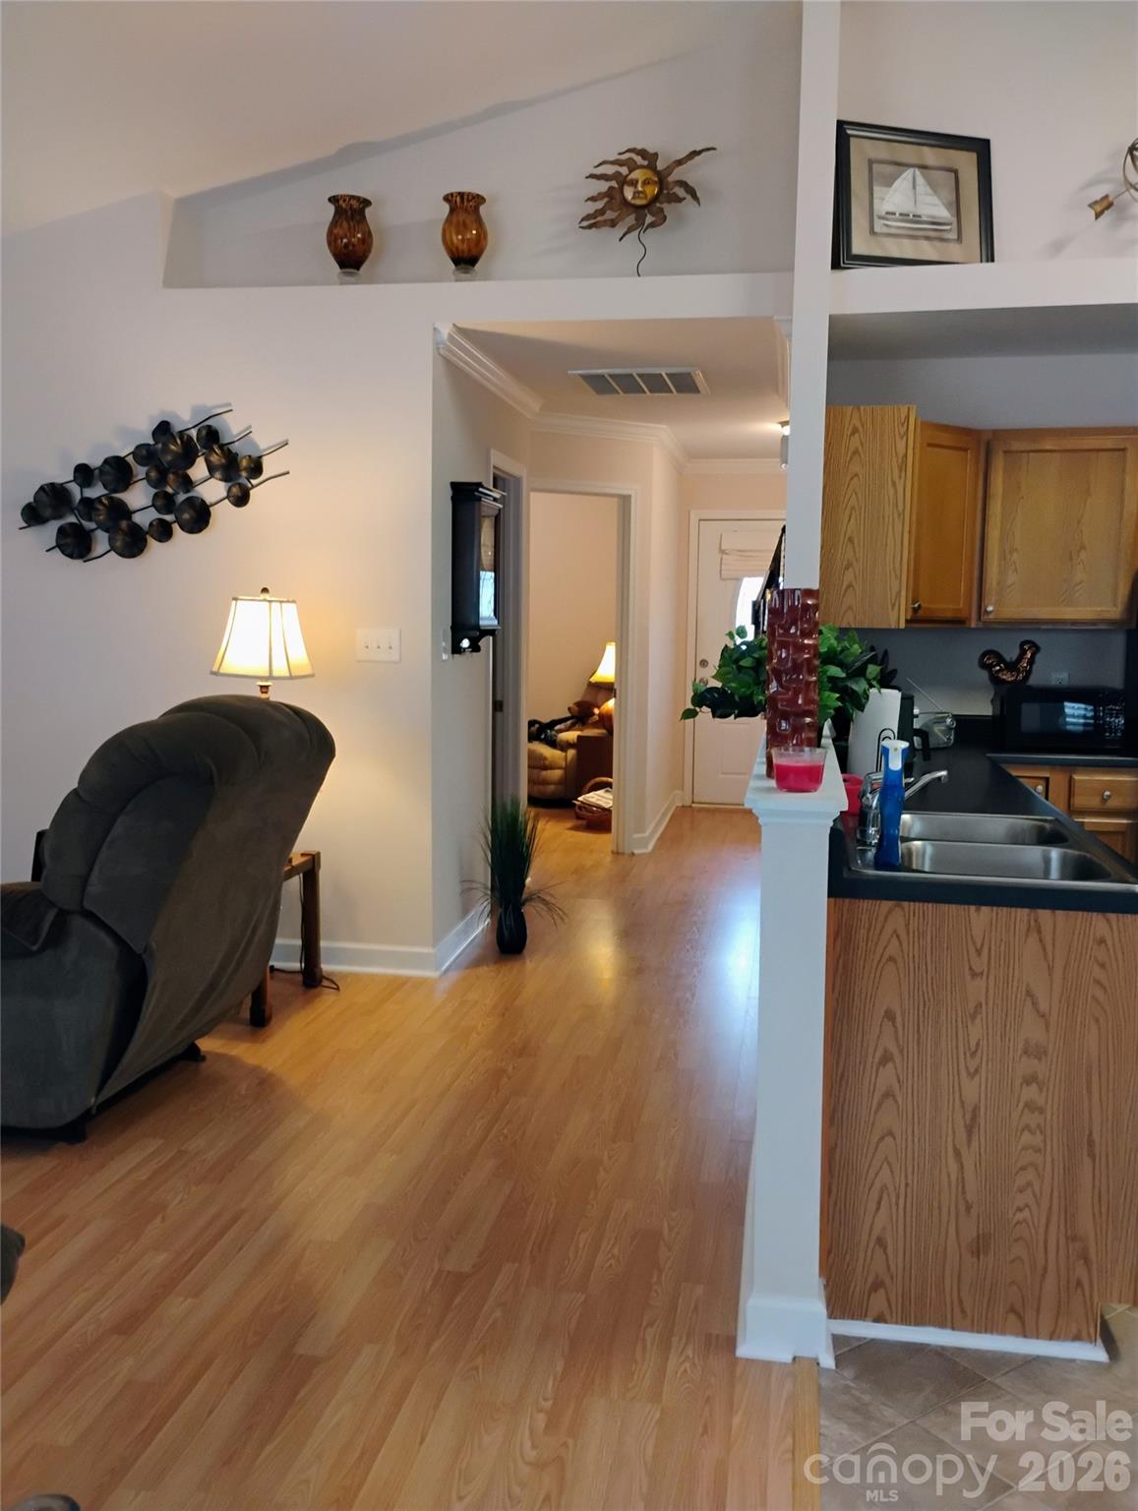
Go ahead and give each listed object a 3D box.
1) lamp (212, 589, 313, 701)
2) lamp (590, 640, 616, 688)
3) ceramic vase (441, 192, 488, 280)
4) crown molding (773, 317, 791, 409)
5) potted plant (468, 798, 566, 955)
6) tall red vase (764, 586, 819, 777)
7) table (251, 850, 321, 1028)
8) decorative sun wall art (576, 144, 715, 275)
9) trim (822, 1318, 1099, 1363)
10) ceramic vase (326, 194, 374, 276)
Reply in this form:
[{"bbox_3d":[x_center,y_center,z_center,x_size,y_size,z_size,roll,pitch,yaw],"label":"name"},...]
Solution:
[{"bbox_3d":[-1.075,-0.127,4.328,0.355,0.927,0.355,2,7,10],"label":"lamp"},{"bbox_3d":[0.368,-0.502,8.776,0.420,0.694,0.420,2,7,10],"label":"lamp"},{"bbox_3d":[-0.382,-1.878,4.479,0.175,0.337,0.175,2,7,10],"label":"ceramic vase"},{"bbox_3d":[0.868,-1.552,4.946,0.070,0.095,1.451,2,7,10],"label":"crown molding"},{"bbox_3d":[-0.217,0.490,5.079,0.416,0.637,0.340,2,7,10],"label":"potted plant"},{"bbox_3d":[0.458,-0.147,2.532,0.106,0.391,0.105,2,7,10],"label":"tall red vase"},{"bbox_3d":[-1.256,0.627,4.404,0.559,0.509,0.509,2,7,10],"label":"table"},{"bbox_3d":[0.284,-2.020,4.532,0.510,0.472,0.080,2,7,10],"label":"decorative sun wall art"},{"bbox_3d":[0.771,1.129,2.368,0.513,0.026,0.021,2,7,10],"label":"trim"},{"bbox_3d":[-0.815,-1.901,4.562,0.178,0.331,0.178,2,7,10],"label":"ceramic vase"}]

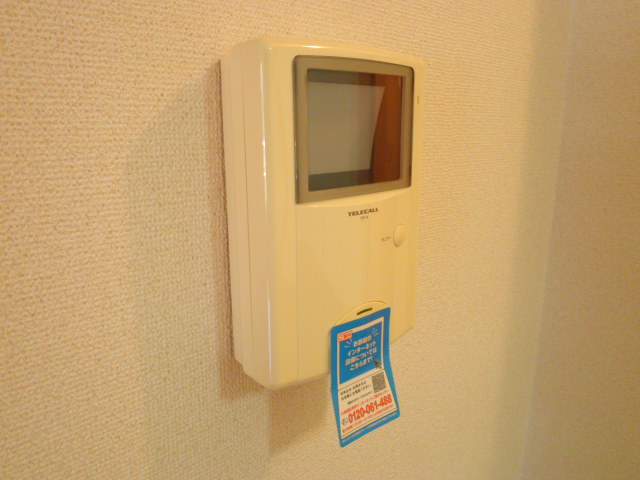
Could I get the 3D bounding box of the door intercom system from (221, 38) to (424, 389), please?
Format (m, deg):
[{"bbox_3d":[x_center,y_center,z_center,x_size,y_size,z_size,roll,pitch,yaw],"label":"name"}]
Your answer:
[{"bbox_3d":[0.010,-0.017,0.344,0.140,0.214,0.048,-11,17,-38],"label":"door intercom system"}]

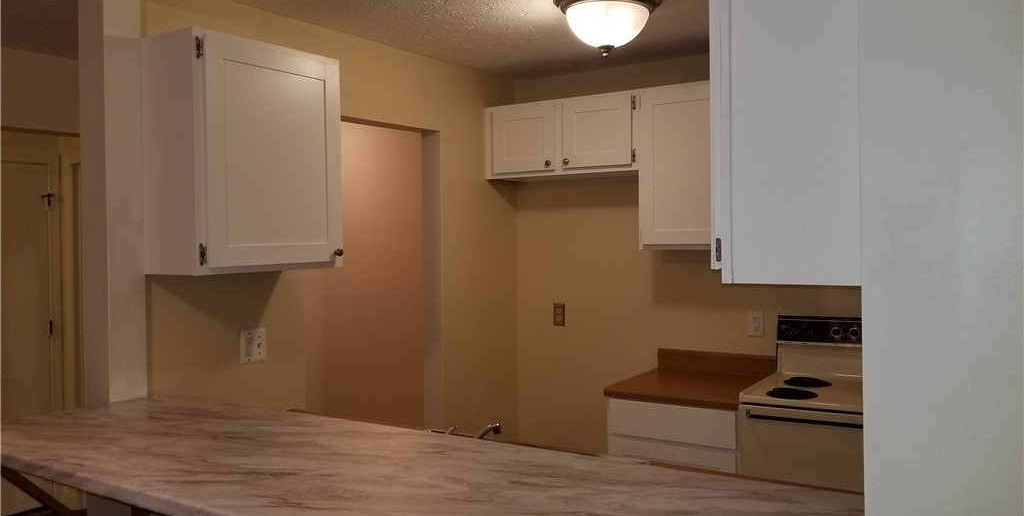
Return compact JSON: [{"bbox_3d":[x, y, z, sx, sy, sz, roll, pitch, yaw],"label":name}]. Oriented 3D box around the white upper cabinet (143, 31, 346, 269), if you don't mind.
[{"bbox_3d":[-0.919,-0.335,2.671,0.325,0.760,0.600,0,2,34],"label":"white upper cabinet"}]

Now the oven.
[{"bbox_3d":[1.383,0.880,3.100,0.760,1.208,0.670,0,2,34],"label":"oven"}]

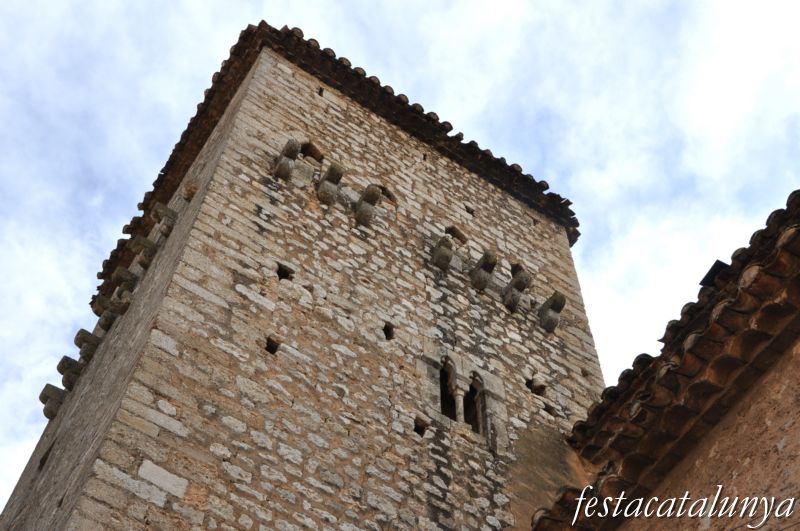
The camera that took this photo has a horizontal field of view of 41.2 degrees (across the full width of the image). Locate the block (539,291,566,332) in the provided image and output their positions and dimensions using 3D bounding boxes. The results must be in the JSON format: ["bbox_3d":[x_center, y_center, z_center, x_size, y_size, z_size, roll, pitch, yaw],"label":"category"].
[{"bbox_3d":[1.932,0.590,13.490,0.188,0.447,0.320,30,-64,-14],"label":"block"}]

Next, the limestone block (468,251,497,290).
[{"bbox_3d":[1.032,0.065,13.202,0.199,0.419,0.333,30,-64,-14],"label":"limestone block"}]

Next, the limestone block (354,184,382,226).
[{"bbox_3d":[-0.374,-0.711,12.718,0.185,0.440,0.318,30,-64,-14],"label":"limestone block"}]

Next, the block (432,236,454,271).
[{"bbox_3d":[0.533,-0.140,13.055,0.191,0.427,0.205,30,-64,-14],"label":"block"}]

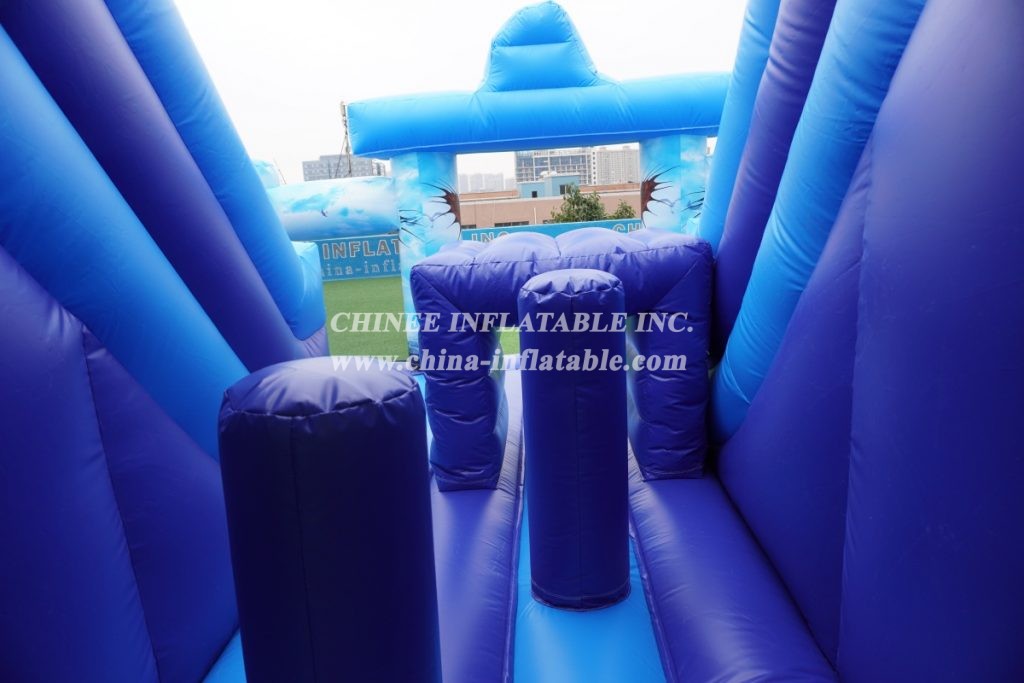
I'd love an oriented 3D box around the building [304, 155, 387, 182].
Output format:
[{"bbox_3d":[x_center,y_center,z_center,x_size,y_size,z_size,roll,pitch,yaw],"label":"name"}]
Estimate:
[{"bbox_3d":[-76.657,-68.809,320.281,32.000,34.000,17.000,-1,12,8],"label":"building"}]

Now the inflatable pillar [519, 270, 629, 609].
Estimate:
[{"bbox_3d":[0.282,0.430,3.067,0.435,1.455,0.435,-3,12,3],"label":"inflatable pillar"}]

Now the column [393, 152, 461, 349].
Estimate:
[{"bbox_3d":[-0.927,-0.984,7.909,0.515,2.330,0.515,-14,16,-41],"label":"column"}]

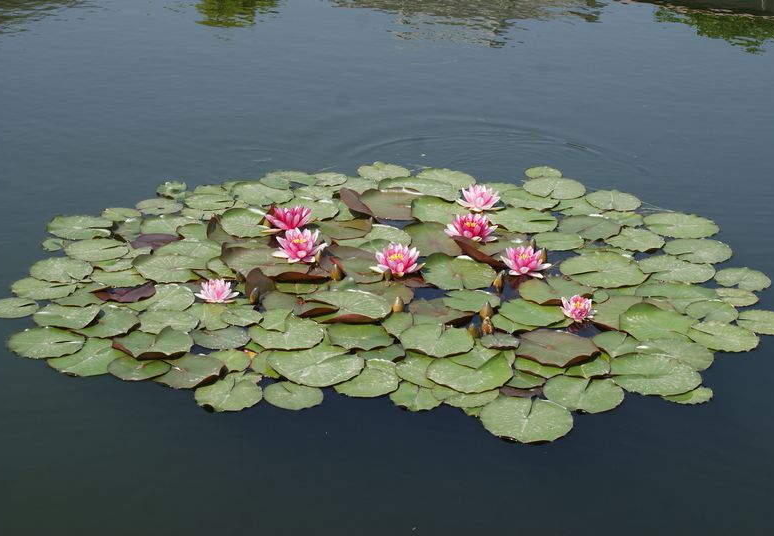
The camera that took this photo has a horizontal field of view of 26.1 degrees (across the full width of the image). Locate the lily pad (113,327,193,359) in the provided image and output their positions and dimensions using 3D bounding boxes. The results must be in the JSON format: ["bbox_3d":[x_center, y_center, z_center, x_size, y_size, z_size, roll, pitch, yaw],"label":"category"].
[{"bbox_3d":[-0.559,0.183,3.995,0.191,0.040,0.151,6,24,14],"label":"lily pad"}]

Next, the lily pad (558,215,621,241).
[{"bbox_3d":[0.573,-0.115,4.723,0.181,0.020,0.181,0,23,0],"label":"lily pad"}]

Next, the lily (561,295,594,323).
[{"bbox_3d":[0.482,0.104,4.212,0.083,0.053,0.083,0,24,0],"label":"lily"}]

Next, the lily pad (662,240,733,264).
[{"bbox_3d":[0.850,-0.045,4.559,0.187,0.020,0.178,0,23,0],"label":"lily pad"}]

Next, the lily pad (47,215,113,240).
[{"bbox_3d":[-0.867,-0.115,4.723,0.187,0.020,0.187,0,23,0],"label":"lily pad"}]

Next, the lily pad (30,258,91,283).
[{"bbox_3d":[-0.867,0.004,4.444,0.170,0.020,0.170,0,23,0],"label":"lily pad"}]

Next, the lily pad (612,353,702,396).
[{"bbox_3d":[0.625,0.246,3.867,0.210,0.025,0.219,-1,23,-2],"label":"lily pad"}]

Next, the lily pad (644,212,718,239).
[{"bbox_3d":[0.837,-0.120,4.736,0.216,0.020,0.197,0,23,0],"label":"lily pad"}]

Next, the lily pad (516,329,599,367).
[{"bbox_3d":[0.389,0.181,3.796,0.193,0.035,0.193,0,23,0],"label":"lily pad"}]

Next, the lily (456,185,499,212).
[{"bbox_3d":[0.269,-0.199,4.845,0.127,0.070,0.125,0,23,0],"label":"lily"}]

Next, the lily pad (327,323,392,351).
[{"bbox_3d":[-0.064,0.164,4.046,0.160,0.035,0.155,0,23,0],"label":"lily pad"}]

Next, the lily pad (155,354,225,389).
[{"bbox_3d":[-0.438,0.227,3.704,0.169,0.030,0.176,0,23,0],"label":"lily pad"}]

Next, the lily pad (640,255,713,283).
[{"bbox_3d":[0.784,0.003,4.516,0.202,0.020,0.185,0,24,0],"label":"lily pad"}]

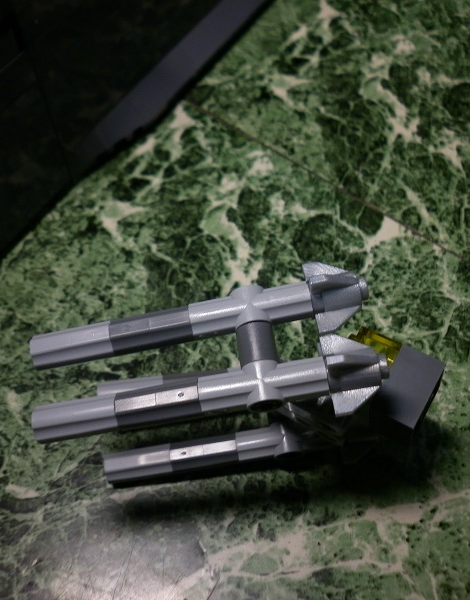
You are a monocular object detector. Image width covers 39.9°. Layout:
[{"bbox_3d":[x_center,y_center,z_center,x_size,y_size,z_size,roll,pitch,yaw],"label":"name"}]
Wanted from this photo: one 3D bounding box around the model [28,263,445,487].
[{"bbox_3d":[0.004,0.018,0.140,0.084,0.051,0.032,-10,61,2],"label":"model"}]

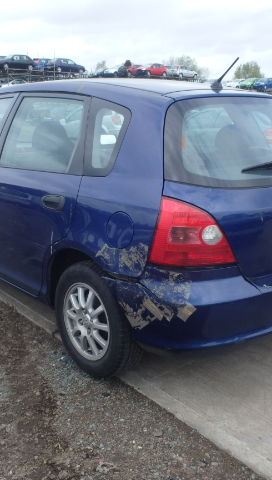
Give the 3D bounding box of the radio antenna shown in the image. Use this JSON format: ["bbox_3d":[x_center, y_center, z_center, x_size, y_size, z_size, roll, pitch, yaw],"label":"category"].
[{"bbox_3d":[0.472,-0.858,2.689,0.045,0.215,0.060,-11,57,-39],"label":"radio antenna"}]

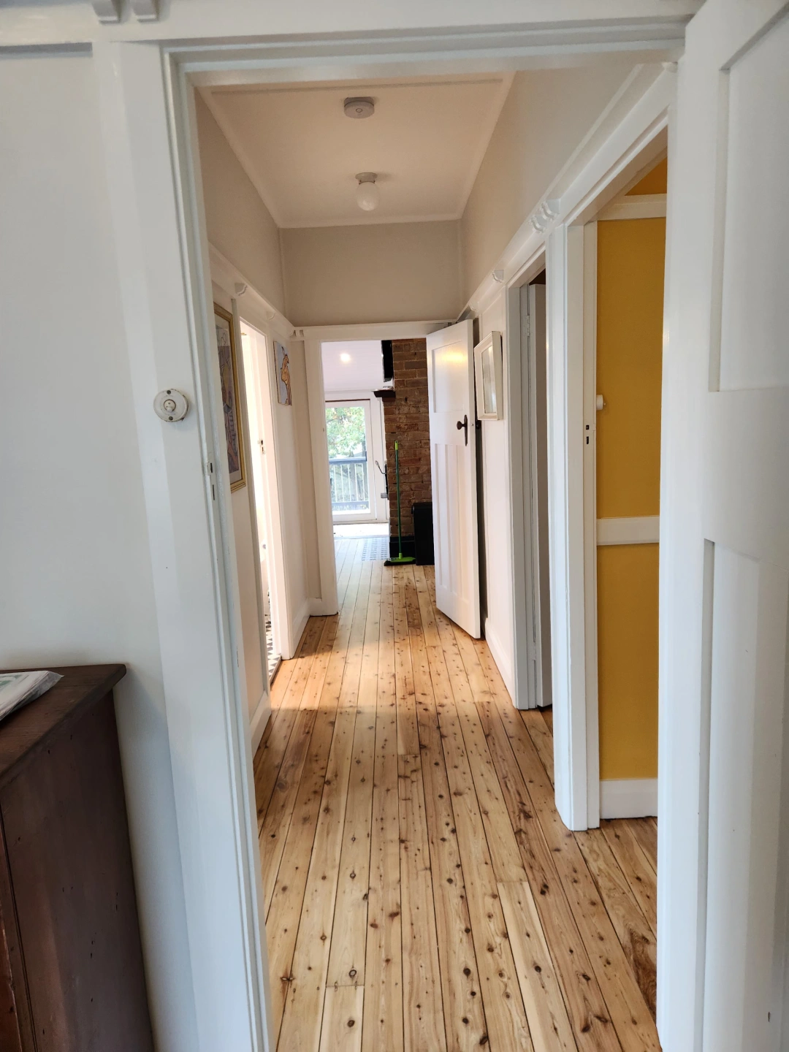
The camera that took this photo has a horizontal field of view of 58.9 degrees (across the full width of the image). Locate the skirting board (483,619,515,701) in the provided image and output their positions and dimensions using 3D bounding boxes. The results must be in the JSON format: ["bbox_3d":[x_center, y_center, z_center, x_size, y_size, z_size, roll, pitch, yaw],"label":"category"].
[{"bbox_3d":[0.614,0.761,4.107,0.020,0.140,0.980,-3,9,0],"label":"skirting board"}]

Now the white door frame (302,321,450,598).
[{"bbox_3d":[-0.079,-0.399,5.210,1.050,2.140,0.120,-3,9,0],"label":"white door frame"}]

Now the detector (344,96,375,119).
[{"bbox_3d":[-0.156,-1.861,3.114,0.130,0.037,0.130,-3,9,0],"label":"detector"}]

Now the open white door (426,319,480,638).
[{"bbox_3d":[0.401,-0.318,4.815,0.040,2.020,0.815,-5,9,-14],"label":"open white door"}]

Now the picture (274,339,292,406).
[{"bbox_3d":[-0.746,-1.005,4.672,0.025,0.380,0.630,-3,9,0],"label":"picture"}]

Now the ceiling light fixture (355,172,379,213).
[{"bbox_3d":[-0.157,-1.933,4.056,0.130,0.192,0.130,-3,9,0],"label":"ceiling light fixture"}]

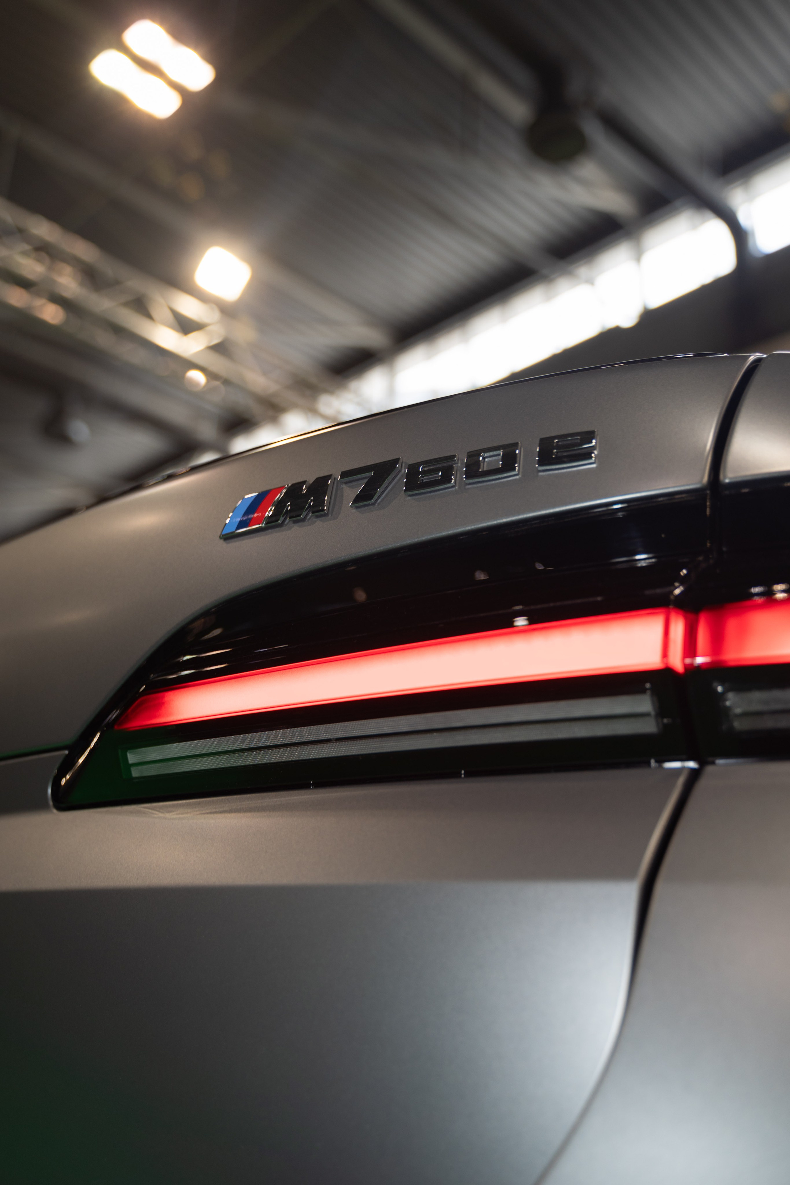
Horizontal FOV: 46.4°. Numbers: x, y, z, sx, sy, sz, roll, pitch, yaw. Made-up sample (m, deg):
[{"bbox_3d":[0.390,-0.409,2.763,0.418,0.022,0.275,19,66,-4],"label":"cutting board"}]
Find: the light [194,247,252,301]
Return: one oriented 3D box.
[{"bbox_3d":[-2.523,-4.679,13.500,0.580,0.180,0.620,8,-16,-44],"label":"light"}]

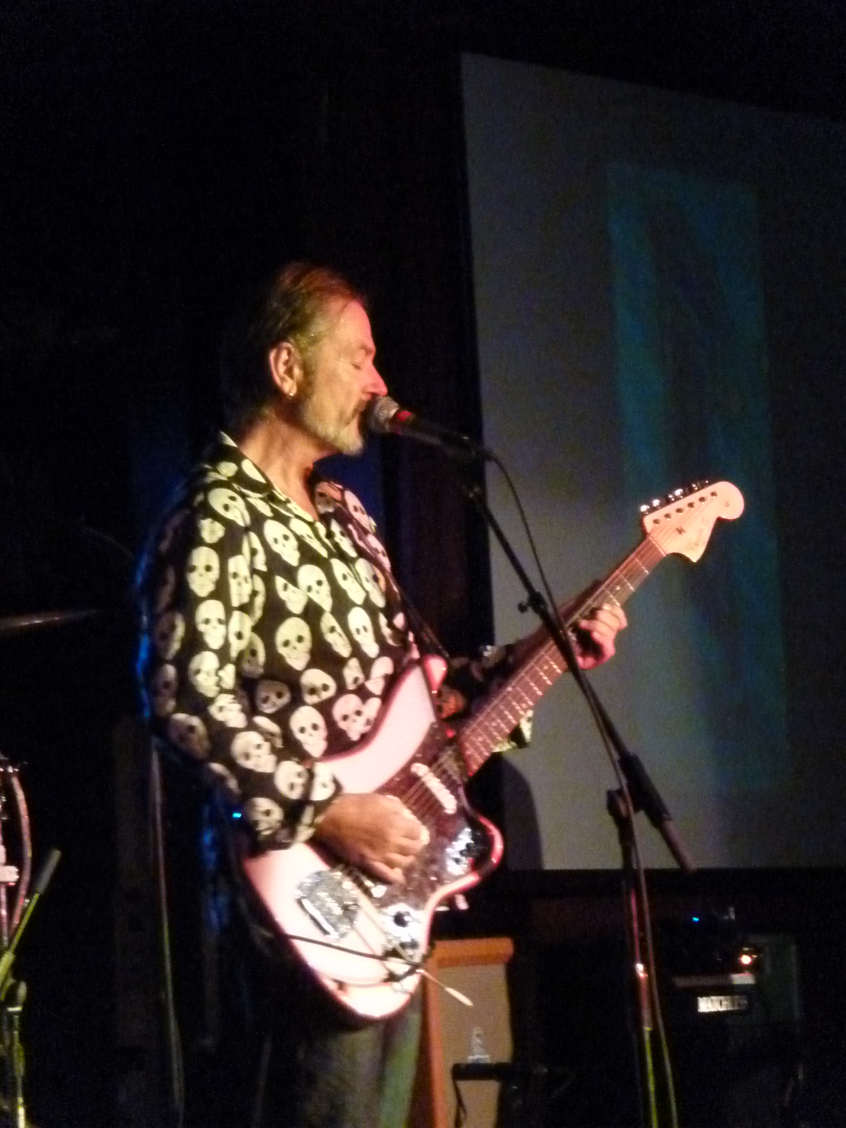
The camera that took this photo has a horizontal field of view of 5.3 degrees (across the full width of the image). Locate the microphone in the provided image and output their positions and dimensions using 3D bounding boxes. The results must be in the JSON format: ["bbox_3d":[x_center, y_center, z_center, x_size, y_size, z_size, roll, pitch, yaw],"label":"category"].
[{"bbox_3d":[0.005,-0.178,12.150,0.178,0.051,0.051,23,7,20],"label":"microphone"}]

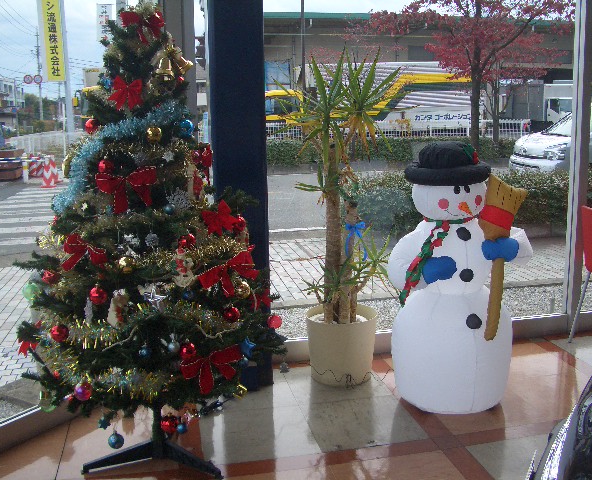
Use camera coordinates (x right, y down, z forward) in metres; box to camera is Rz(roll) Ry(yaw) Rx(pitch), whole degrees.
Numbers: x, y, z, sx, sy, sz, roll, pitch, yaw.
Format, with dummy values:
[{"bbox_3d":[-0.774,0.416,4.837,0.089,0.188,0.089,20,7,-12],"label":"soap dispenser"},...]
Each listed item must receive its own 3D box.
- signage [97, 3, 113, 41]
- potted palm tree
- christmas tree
[{"bbox_3d":[-6.057,-6.859,20.500,0.480,1.150,0.120,-3,10,-12],"label":"signage"},{"bbox_3d":[0.222,-0.085,3.120,0.600,1.560,0.560,-1,10,0],"label":"potted palm tree"},{"bbox_3d":[-0.535,-0.020,2.350,0.980,1.730,0.950,-3,10,-11],"label":"christmas tree"}]

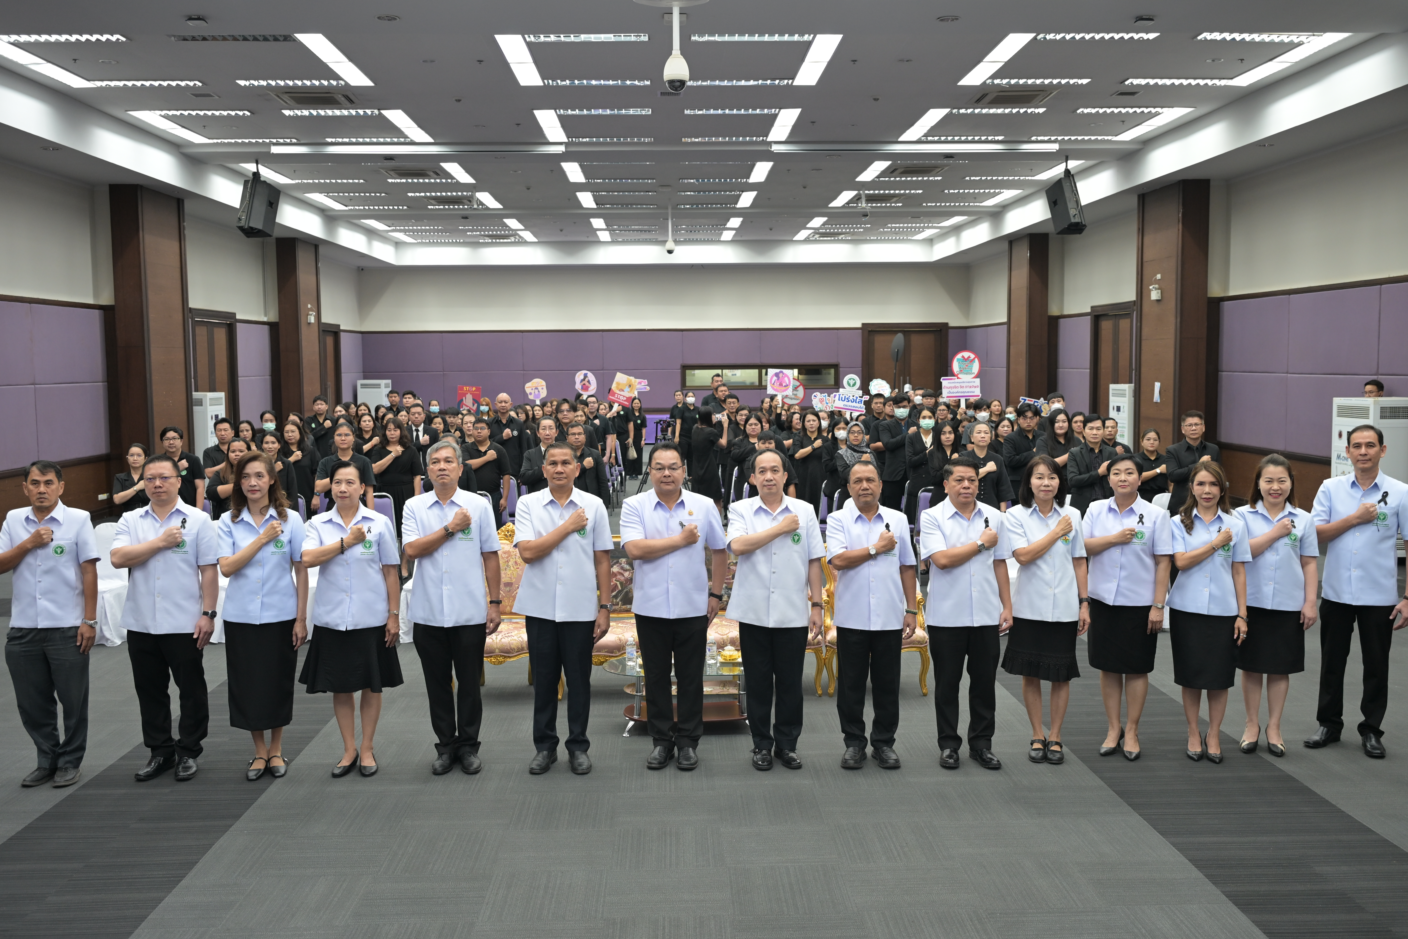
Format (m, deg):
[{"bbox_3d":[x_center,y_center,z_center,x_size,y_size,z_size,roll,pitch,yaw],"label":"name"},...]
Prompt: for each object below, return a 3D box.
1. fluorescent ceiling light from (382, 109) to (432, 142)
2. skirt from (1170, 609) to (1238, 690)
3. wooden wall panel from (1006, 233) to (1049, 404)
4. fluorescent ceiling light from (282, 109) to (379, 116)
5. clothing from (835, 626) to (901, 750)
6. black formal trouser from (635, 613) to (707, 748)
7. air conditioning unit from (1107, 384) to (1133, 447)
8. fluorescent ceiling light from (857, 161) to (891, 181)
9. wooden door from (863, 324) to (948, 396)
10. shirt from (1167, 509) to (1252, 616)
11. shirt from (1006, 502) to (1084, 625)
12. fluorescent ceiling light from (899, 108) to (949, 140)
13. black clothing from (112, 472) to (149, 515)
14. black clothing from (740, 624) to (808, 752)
[{"bbox_3d":[-4.022,-4.682,17.623,0.280,0.080,2.380,0,5,-2],"label":"fluorescent ceiling light"},{"bbox_3d":[2.736,0.955,7.059,0.347,0.437,0.270,0,5,10],"label":"skirt"},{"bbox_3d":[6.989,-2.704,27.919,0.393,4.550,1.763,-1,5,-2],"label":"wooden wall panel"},{"bbox_3d":[-4.776,-4.612,16.693,1.230,0.090,0.290,-1,5,-2],"label":"fluorescent ceiling light"},{"bbox_3d":[0.905,1.132,7.099,0.360,0.830,0.290,0,5,5],"label":"clothing"},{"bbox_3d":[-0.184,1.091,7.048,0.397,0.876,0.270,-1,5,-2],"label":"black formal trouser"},{"bbox_3d":[7.252,-0.544,21.678,0.620,1.777,0.580,-1,5,-11],"label":"air conditioning unit"},{"bbox_3d":[2.867,-5.043,21.767,0.270,0.090,2.280,-1,5,-2],"label":"fluorescent ceiling light"},{"bbox_3d":[5.440,-2.330,34.961,2.330,3.170,0.150,0,5,-2],"label":"wooden door"},{"bbox_3d":[2.763,0.505,7.058,0.470,0.575,0.270,1,5,17],"label":"shirt"},{"bbox_3d":[1.891,0.489,7.106,0.450,0.670,0.300,0,5,9],"label":"shirt"},{"bbox_3d":[3.015,-4.733,17.771,0.280,0.080,2.380,0,5,-2],"label":"fluorescent ceiling light"},{"bbox_3d":[-4.921,0.383,11.239,0.420,0.750,0.270,-2,5,-13],"label":"black clothing"},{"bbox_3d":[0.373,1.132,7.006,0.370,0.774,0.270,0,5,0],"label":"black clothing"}]

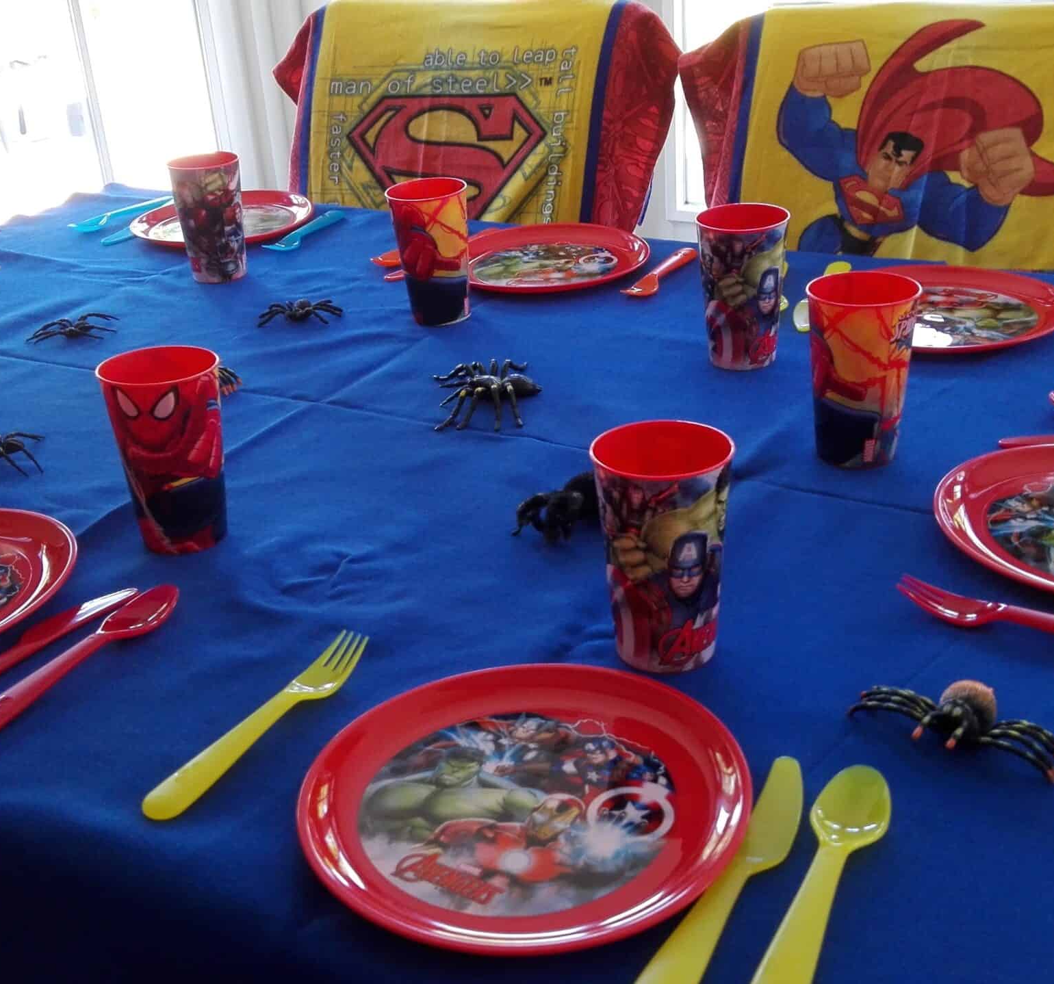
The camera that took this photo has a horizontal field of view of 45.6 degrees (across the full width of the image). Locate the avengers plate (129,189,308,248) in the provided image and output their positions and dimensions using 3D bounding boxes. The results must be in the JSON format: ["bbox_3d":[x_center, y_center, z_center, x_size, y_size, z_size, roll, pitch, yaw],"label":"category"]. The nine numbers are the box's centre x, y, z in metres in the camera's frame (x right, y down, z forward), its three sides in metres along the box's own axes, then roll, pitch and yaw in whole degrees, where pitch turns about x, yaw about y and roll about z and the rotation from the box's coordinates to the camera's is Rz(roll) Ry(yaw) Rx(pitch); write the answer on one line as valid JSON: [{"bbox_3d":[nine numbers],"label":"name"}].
[{"bbox_3d":[-0.357,-0.316,1.488,0.212,0.018,0.212,-3,28,2],"label":"avengers plate"}]

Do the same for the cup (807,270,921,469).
[{"bbox_3d":[0.239,-0.085,0.902,0.078,0.127,0.078,-3,27,1],"label":"cup"}]

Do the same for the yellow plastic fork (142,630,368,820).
[{"bbox_3d":[-0.144,0.126,0.690,0.023,0.018,0.164,15,33,31],"label":"yellow plastic fork"}]

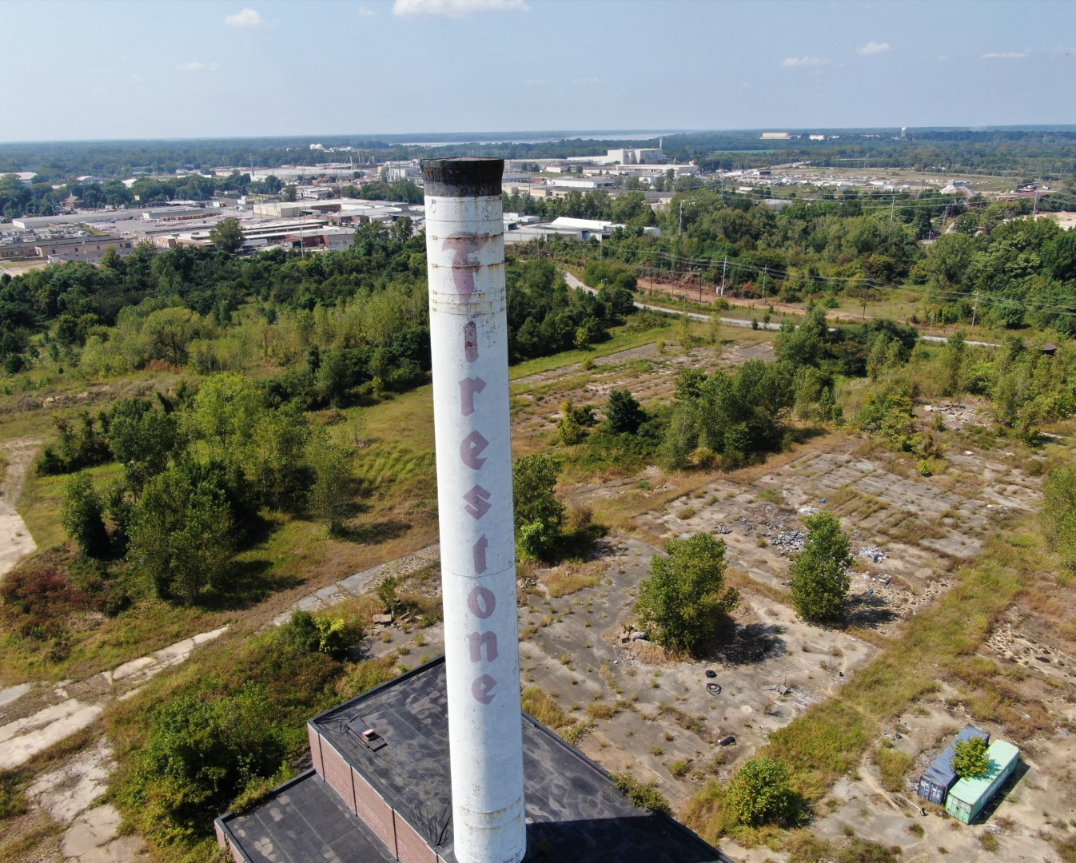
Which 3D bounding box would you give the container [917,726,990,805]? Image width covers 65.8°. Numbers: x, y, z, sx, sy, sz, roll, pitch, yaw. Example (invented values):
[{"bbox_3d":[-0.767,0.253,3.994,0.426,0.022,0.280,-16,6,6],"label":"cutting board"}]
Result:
[{"bbox_3d":[47.150,37.550,93.900,12.190,2.590,2.440,-18,26,-39],"label":"container"}]

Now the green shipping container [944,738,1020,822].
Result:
[{"bbox_3d":[49.345,38.611,92.043,12.190,2.590,2.440,-17,26,-38],"label":"green shipping container"}]

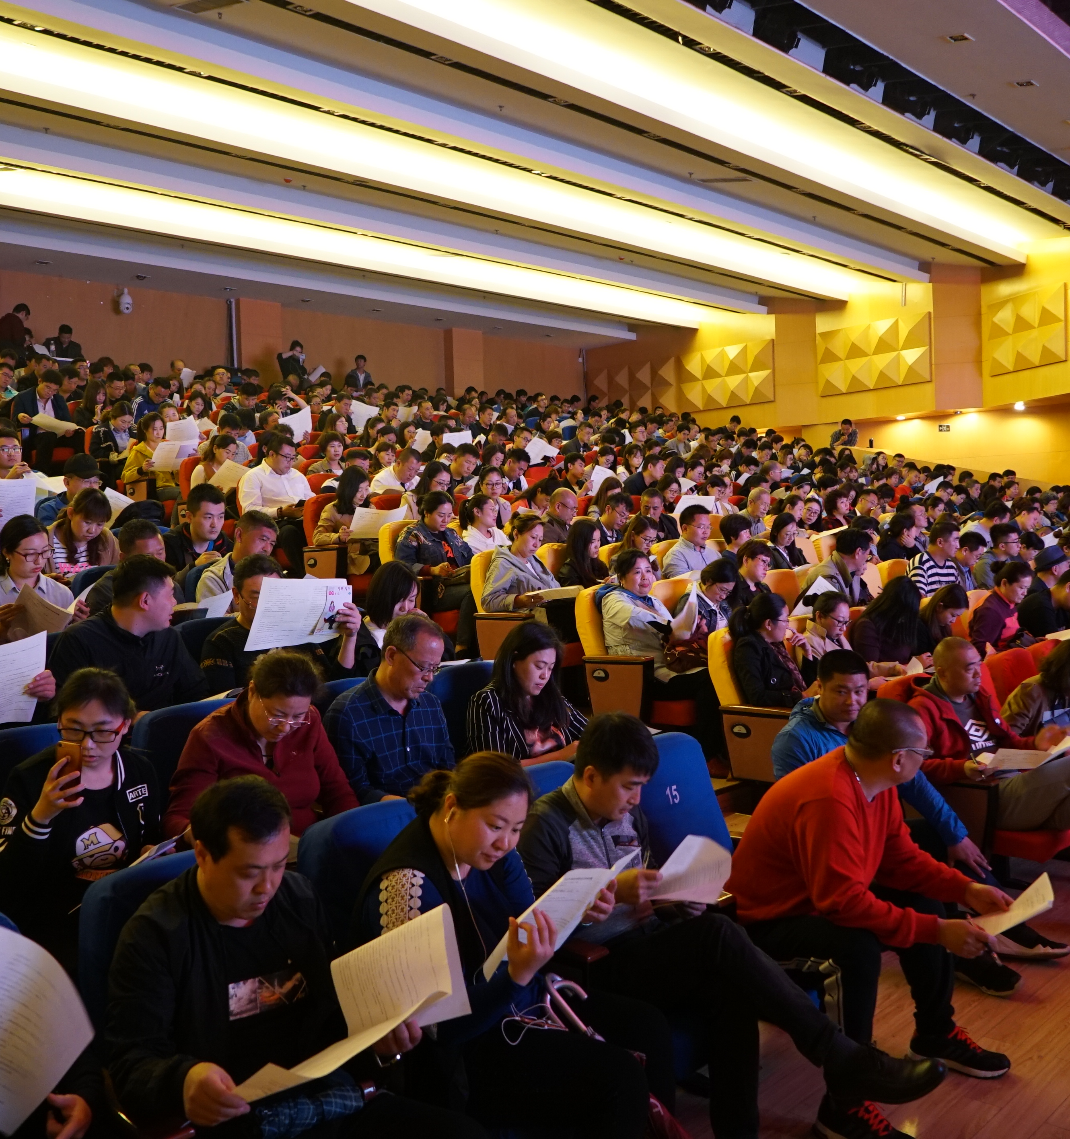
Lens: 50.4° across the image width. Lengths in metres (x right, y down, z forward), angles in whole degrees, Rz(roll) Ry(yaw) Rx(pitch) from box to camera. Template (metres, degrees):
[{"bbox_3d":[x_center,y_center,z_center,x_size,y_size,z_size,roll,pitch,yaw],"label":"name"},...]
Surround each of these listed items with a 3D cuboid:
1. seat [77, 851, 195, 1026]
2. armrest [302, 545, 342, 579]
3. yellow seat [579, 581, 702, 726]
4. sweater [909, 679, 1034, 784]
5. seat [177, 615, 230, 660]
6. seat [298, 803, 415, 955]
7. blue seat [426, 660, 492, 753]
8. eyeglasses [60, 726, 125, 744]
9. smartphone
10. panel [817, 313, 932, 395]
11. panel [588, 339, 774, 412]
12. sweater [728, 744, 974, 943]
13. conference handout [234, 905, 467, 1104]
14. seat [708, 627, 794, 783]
[{"bbox_3d":[-0.640,1.165,2.482,0.640,1.000,0.560,0,3,44],"label":"seat"},{"bbox_3d":[-1.312,0.006,7.268,0.460,0.310,0.075,0,3,45],"label":"armrest"},{"bbox_3d":[0.627,0.593,6.506,0.640,1.000,0.560,0,3,44],"label":"yellow seat"},{"bbox_3d":[1.959,0.761,5.122,0.500,0.560,0.430,-3,3,-34],"label":"sweater"},{"bbox_3d":[-1.006,0.680,4.138,0.620,0.960,0.520,0,3,45],"label":"seat"},{"bbox_3d":[-0.183,1.059,2.589,0.620,0.960,0.520,0,3,45],"label":"seat"},{"bbox_3d":[-0.043,0.819,3.925,0.620,0.960,0.520,0,3,45],"label":"blue seat"},{"bbox_3d":[-1.020,0.379,2.620,0.140,0.042,0.140,-2,2,-11],"label":"eyeglasses"},{"bbox_3d":[-0.973,0.421,2.380,0.067,0.138,0.009,-2,15,-9],"label":"smartphone"},{"bbox_3d":[6.237,-3.964,21.070,0.200,1.220,2.450,-3,3,-36],"label":"panel"},{"bbox_3d":[3.076,-3.986,24.467,0.200,1.260,4.900,-4,3,-42],"label":"panel"},{"bbox_3d":[0.839,0.732,3.080,0.580,0.510,0.480,-1,3,33],"label":"sweater"},{"bbox_3d":[-0.312,0.735,1.950,0.380,0.220,0.120,-23,44,-35],"label":"conference handout"},{"bbox_3d":[1.124,0.740,4.959,0.620,0.960,0.540,0,3,45],"label":"seat"}]

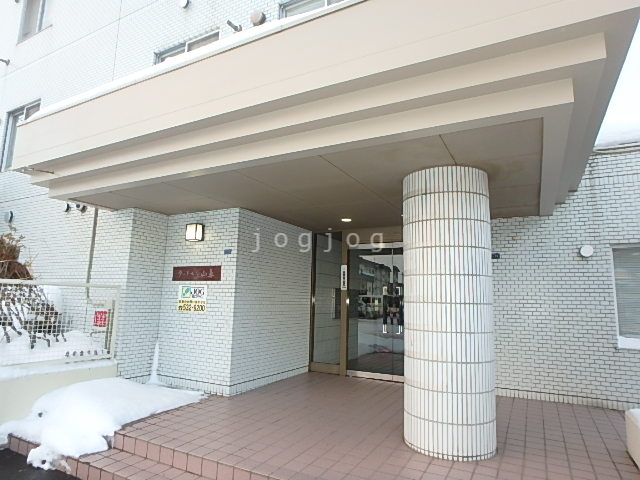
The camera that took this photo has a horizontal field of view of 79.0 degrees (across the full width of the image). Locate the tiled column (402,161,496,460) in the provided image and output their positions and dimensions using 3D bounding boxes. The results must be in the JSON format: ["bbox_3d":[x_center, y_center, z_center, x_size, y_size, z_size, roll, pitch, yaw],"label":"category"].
[{"bbox_3d":[1.155,0.595,3.550,0.770,2.370,0.770,-3,-10,28],"label":"tiled column"}]

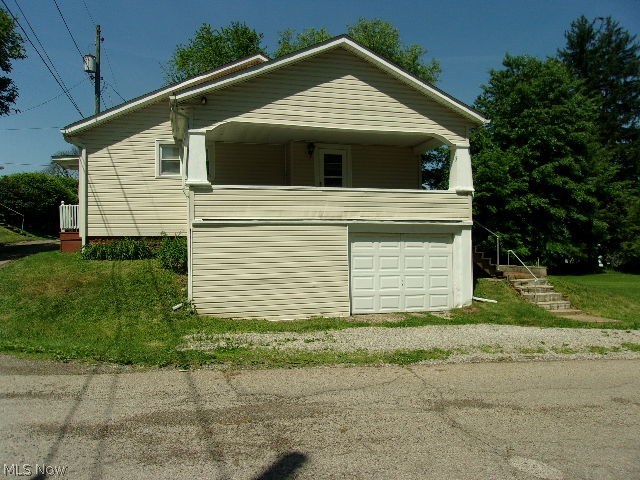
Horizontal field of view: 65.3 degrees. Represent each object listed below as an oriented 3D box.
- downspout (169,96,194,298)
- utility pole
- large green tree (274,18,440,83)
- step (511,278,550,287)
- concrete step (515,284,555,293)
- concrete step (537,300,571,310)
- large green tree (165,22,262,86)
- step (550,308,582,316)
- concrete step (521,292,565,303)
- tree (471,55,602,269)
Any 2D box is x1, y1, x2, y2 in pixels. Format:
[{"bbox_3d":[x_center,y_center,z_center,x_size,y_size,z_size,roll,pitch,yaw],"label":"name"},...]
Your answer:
[{"bbox_3d":[-2.945,-0.864,10.627,0.320,4.255,0.280,-1,-1,-17],"label":"downspout"},{"bbox_3d":[-9.733,-4.514,21.948,0.280,9.968,0.280,-1,-1,-17],"label":"utility pole"},{"bbox_3d":[2.703,-6.853,31.923,10.300,14.694,10.300,-1,-1,-17],"label":"large green tree"},{"bbox_3d":[5.650,1.143,13.553,1.080,0.179,0.312,-1,-1,-17],"label":"step"},{"bbox_3d":[5.738,1.318,13.272,1.080,0.179,0.312,-1,-1,-17],"label":"concrete step"},{"bbox_3d":[5.914,1.668,12.711,1.080,0.179,0.312,-1,-1,-17],"label":"concrete step"},{"bbox_3d":[-6.301,-6.234,29.928,7.300,13.676,7.300,-1,-1,-17],"label":"large green tree"},{"bbox_3d":[6.002,1.843,12.430,1.080,0.179,0.312,-1,-1,-17],"label":"step"},{"bbox_3d":[5.826,1.493,12.992,1.080,0.179,0.312,-1,-1,-17],"label":"concrete step"},{"bbox_3d":[8.185,-2.991,18.957,5.800,8.140,5.800,-1,-1,-17],"label":"tree"}]

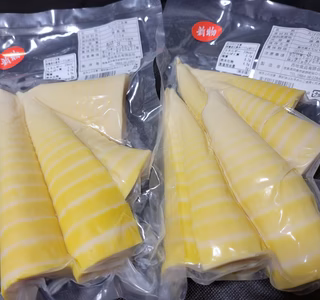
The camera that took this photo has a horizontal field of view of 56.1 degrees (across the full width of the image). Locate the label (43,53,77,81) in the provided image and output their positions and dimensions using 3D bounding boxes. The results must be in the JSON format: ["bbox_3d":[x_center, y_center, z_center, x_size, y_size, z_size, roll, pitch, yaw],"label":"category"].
[{"bbox_3d":[-0.101,-0.082,0.303,0.034,0.002,0.029,-10,69,-4],"label":"label"}]

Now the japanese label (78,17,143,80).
[{"bbox_3d":[-0.052,-0.106,0.312,0.069,0.004,0.065,-11,69,-4],"label":"japanese label"}]

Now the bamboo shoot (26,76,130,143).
[{"bbox_3d":[-0.081,-0.041,0.283,0.099,0.030,0.069,2,69,1],"label":"bamboo shoot"}]

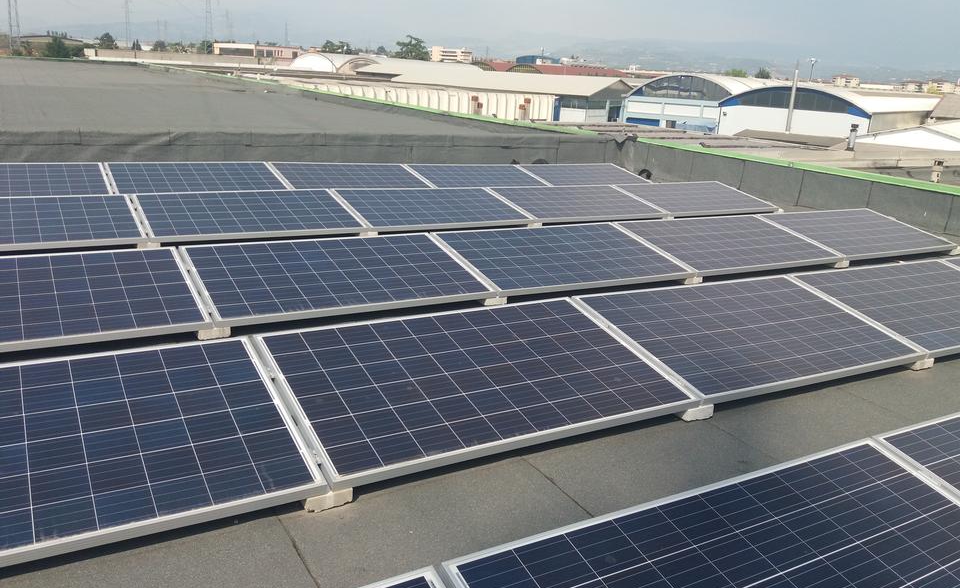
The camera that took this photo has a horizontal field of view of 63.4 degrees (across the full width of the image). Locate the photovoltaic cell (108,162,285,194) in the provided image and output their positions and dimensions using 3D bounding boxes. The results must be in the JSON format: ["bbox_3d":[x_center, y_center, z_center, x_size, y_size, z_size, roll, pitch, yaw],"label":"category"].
[{"bbox_3d":[-2.878,-1.165,7.972,1.650,0.045,0.990,-6,29,-30],"label":"photovoltaic cell"}]

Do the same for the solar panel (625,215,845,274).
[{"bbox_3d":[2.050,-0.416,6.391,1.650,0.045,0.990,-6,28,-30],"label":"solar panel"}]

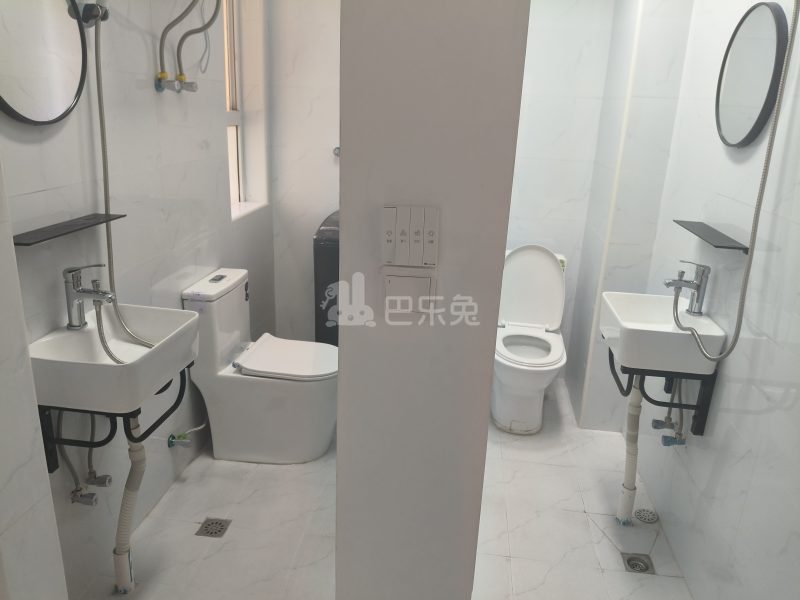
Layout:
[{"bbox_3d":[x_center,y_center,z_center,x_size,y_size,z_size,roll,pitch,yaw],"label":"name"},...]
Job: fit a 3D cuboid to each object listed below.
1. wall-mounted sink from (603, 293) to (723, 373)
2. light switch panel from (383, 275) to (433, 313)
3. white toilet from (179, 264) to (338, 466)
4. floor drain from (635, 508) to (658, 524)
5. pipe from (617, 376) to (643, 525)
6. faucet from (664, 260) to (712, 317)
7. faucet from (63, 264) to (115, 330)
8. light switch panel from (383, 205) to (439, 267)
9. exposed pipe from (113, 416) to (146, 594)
[{"bbox_3d":[0.854,0.103,2.029,0.313,0.133,0.369,4,18,6],"label":"wall-mounted sink"},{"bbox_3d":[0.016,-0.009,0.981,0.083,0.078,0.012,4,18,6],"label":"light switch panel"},{"bbox_3d":[-0.497,0.290,2.534,0.650,0.730,0.390,4,18,6],"label":"white toilet"},{"bbox_3d":[0.941,0.821,2.288,0.088,0.012,0.088,4,18,6],"label":"floor drain"},{"bbox_3d":[0.843,0.519,2.155,0.082,0.655,0.063,4,18,6],"label":"pipe"},{"bbox_3d":[0.939,-0.038,1.973,0.136,0.180,0.054,4,18,6],"label":"faucet"},{"bbox_3d":[-0.825,-0.006,1.599,0.147,0.184,0.056,4,18,6],"label":"faucet"},{"bbox_3d":[0.019,-0.105,0.975,0.090,0.100,0.025,4,18,6],"label":"light switch panel"},{"bbox_3d":[-0.791,0.578,1.745,0.138,0.665,0.079,4,18,6],"label":"exposed pipe"}]

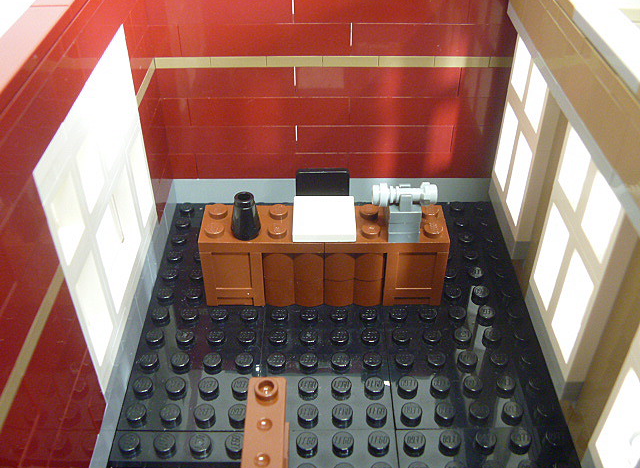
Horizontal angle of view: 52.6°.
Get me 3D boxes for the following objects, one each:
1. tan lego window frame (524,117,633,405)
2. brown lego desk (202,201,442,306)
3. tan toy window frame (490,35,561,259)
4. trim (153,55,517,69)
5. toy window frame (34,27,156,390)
[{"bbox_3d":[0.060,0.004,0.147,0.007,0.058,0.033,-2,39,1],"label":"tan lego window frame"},{"bbox_3d":[0.001,0.006,0.178,0.064,0.023,0.016,0,39,0],"label":"brown lego desk"},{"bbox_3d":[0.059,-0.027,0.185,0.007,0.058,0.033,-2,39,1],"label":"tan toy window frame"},{"bbox_3d":[0.004,-0.051,0.187,0.104,0.003,0.006,0,39,0],"label":"trim"},{"bbox_3d":[-0.050,-0.007,0.148,0.007,0.059,0.064,0,39,0],"label":"toy window frame"}]

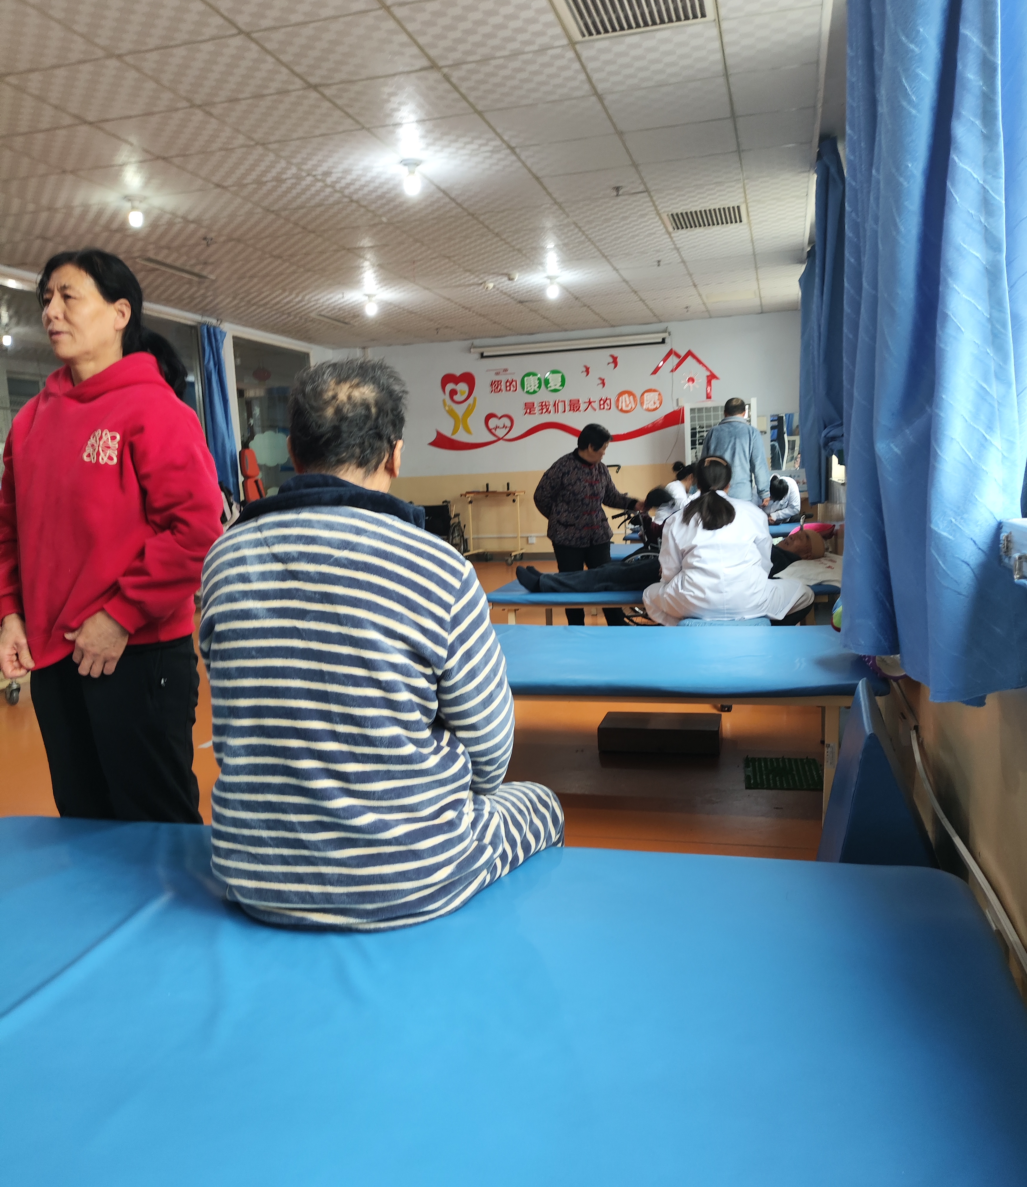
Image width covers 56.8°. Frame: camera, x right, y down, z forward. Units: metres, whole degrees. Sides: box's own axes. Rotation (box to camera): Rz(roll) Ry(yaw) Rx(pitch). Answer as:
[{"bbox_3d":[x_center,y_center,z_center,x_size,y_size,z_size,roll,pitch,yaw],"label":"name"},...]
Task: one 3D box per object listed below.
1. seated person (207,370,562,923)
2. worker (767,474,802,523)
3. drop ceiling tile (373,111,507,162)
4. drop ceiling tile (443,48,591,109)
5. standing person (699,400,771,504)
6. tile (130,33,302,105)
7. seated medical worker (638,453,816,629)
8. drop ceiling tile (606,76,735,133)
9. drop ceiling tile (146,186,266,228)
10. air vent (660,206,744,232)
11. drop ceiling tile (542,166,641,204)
[{"bbox_3d":[-0.226,0.293,1.763,0.577,1.370,0.600,0,8,16],"label":"seated person"},{"bbox_3d":[2.759,-0.711,9.795,0.500,1.100,0.620,1,9,25],"label":"worker"},{"bbox_3d":[-0.390,-2.454,5.103,0.600,0.020,0.585,0,8,16],"label":"drop ceiling tile"},{"bbox_3d":[0.043,-2.448,4.519,0.605,0.018,0.595,0,8,16],"label":"drop ceiling tile"},{"bbox_3d":[1.566,-0.506,6.670,0.540,1.716,0.340,0,8,16],"label":"standing person"},{"bbox_3d":[-1.292,-2.301,4.173,0.600,0.020,0.585,0,8,16],"label":"tile"},{"bbox_3d":[1.071,-0.037,4.778,0.802,1.311,0.620,0,8,16],"label":"seated medical worker"},{"bbox_3d":[0.787,-2.456,4.768,0.600,0.020,0.585,0,8,16],"label":"drop ceiling tile"},{"bbox_3d":[-2.000,-2.528,6.156,0.600,0.020,0.585,0,8,16],"label":"drop ceiling tile"},{"bbox_3d":[1.412,-2.762,6.963,0.600,0.030,0.585,0,8,16],"label":"air vent"},{"bbox_3d":[0.527,-2.687,6.223,0.605,0.018,0.595,0,8,16],"label":"drop ceiling tile"}]

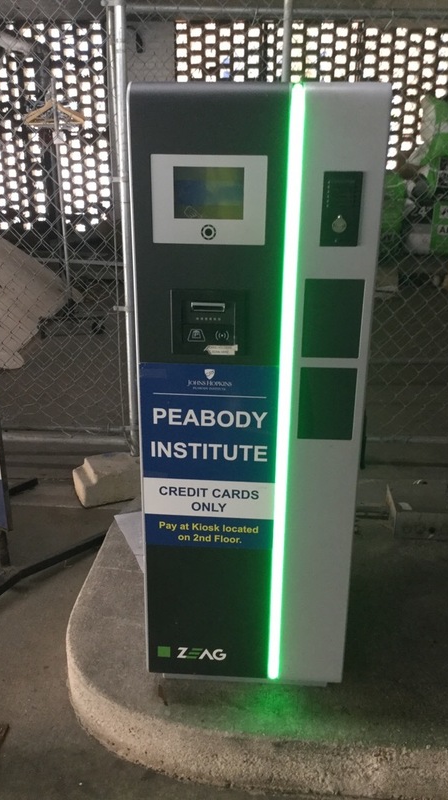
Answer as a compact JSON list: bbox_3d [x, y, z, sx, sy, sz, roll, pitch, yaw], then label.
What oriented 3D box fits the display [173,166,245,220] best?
[{"bbox_3d":[-0.028,-0.397,1.379,0.135,0.097,0.020,2,21,3],"label":"display"}]

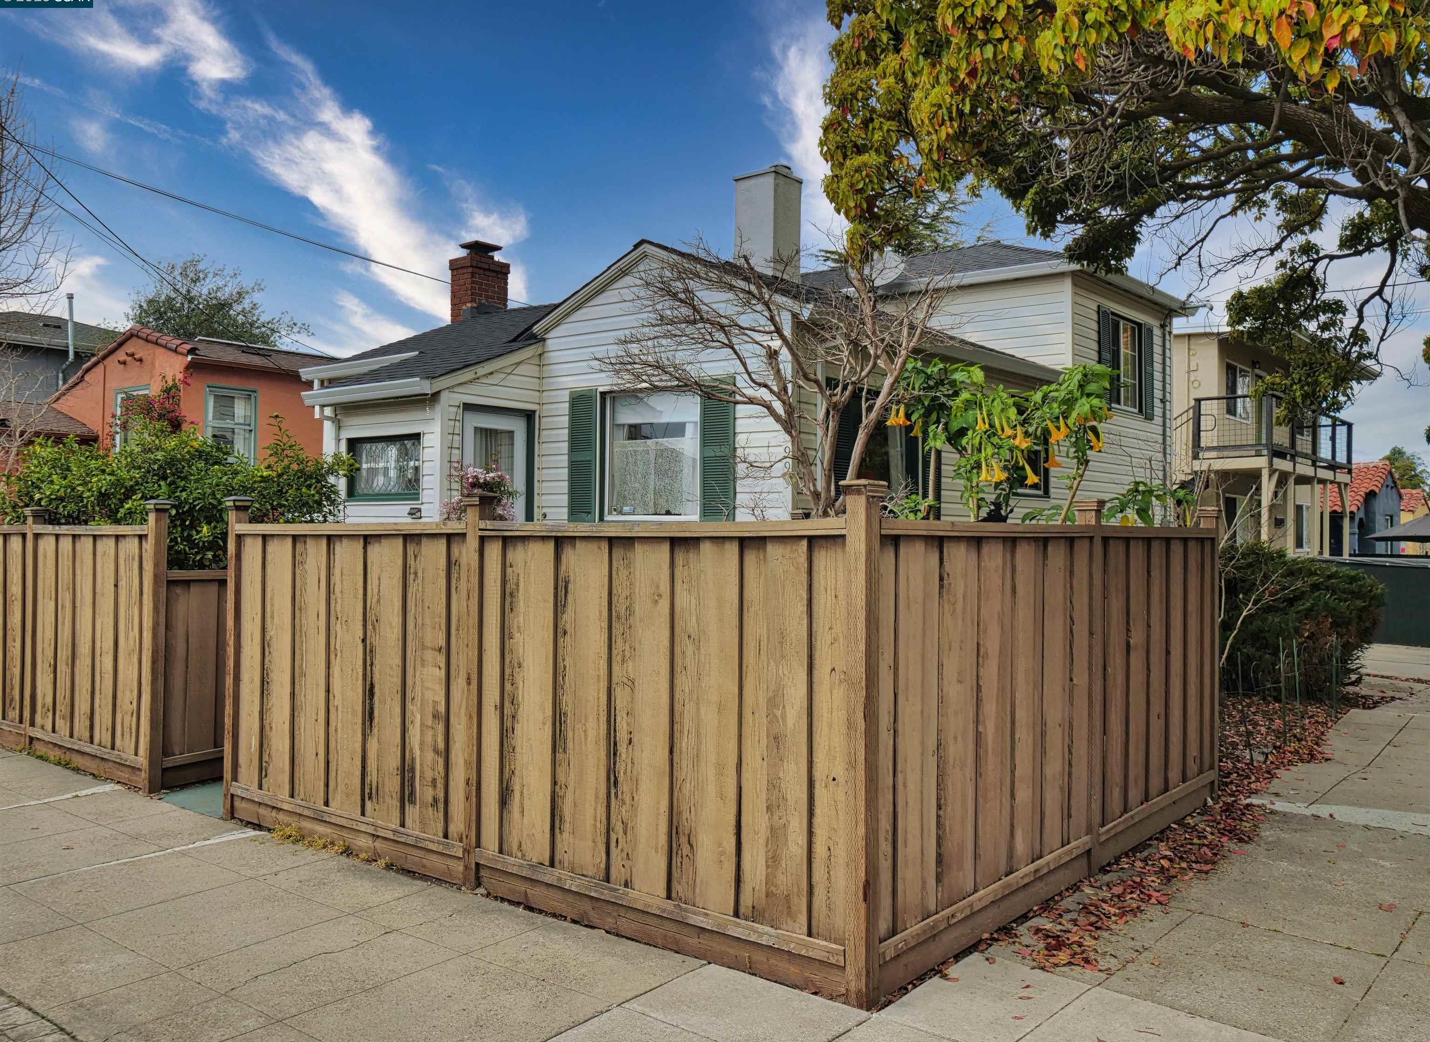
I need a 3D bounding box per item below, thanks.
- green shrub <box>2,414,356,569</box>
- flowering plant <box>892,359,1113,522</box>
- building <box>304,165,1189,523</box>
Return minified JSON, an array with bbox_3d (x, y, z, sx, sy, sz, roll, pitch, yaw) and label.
[{"bbox_3d":[-4.451,0.435,9.763,2.900,2.600,1.800,0,-1,40],"label":"green shrub"},{"bbox_3d":[1.839,0.346,7.395,1.200,2.670,1.200,0,-1,40],"label":"flowering plant"},{"bbox_3d":[0.694,-1.347,15.719,7.952,6.274,11.872,0,-1,40],"label":"building"}]

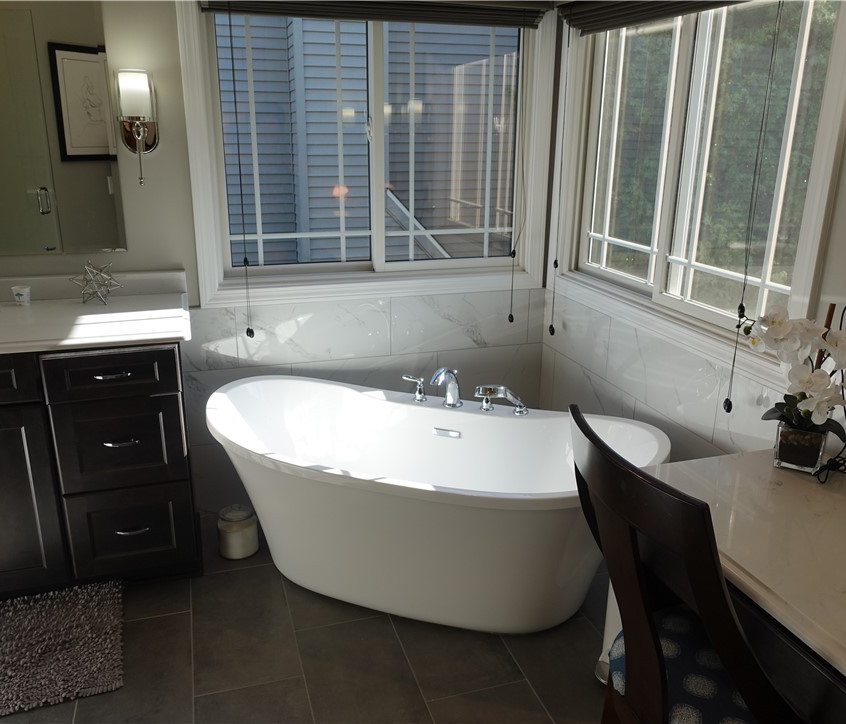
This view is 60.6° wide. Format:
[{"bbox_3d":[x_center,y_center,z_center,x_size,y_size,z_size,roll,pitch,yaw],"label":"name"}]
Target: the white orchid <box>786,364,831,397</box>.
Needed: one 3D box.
[{"bbox_3d":[0.849,0.041,1.594,0.090,0.068,0.045,10,20,28],"label":"white orchid"}]

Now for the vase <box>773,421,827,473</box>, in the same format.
[{"bbox_3d":[0.869,0.189,1.667,0.090,0.105,0.090,9,19,26],"label":"vase"}]

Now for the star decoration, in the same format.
[{"bbox_3d":[-1.110,-0.271,2.458,0.158,0.148,0.148,-5,18,-16],"label":"star decoration"}]

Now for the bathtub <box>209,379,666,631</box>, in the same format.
[{"bbox_3d":[0.001,0.458,2.506,1.566,0.590,0.757,6,18,18],"label":"bathtub"}]

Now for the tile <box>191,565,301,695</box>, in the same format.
[{"bbox_3d":[-0.576,0.827,2.304,0.305,0.010,0.608,-5,18,-16],"label":"tile"}]

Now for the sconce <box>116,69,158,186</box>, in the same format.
[{"bbox_3d":[-0.954,-0.774,2.412,0.122,0.361,0.153,-5,18,-16],"label":"sconce"}]

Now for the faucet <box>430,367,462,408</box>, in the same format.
[{"bbox_3d":[0.086,0.099,2.676,0.065,0.158,0.165,12,21,33],"label":"faucet"}]

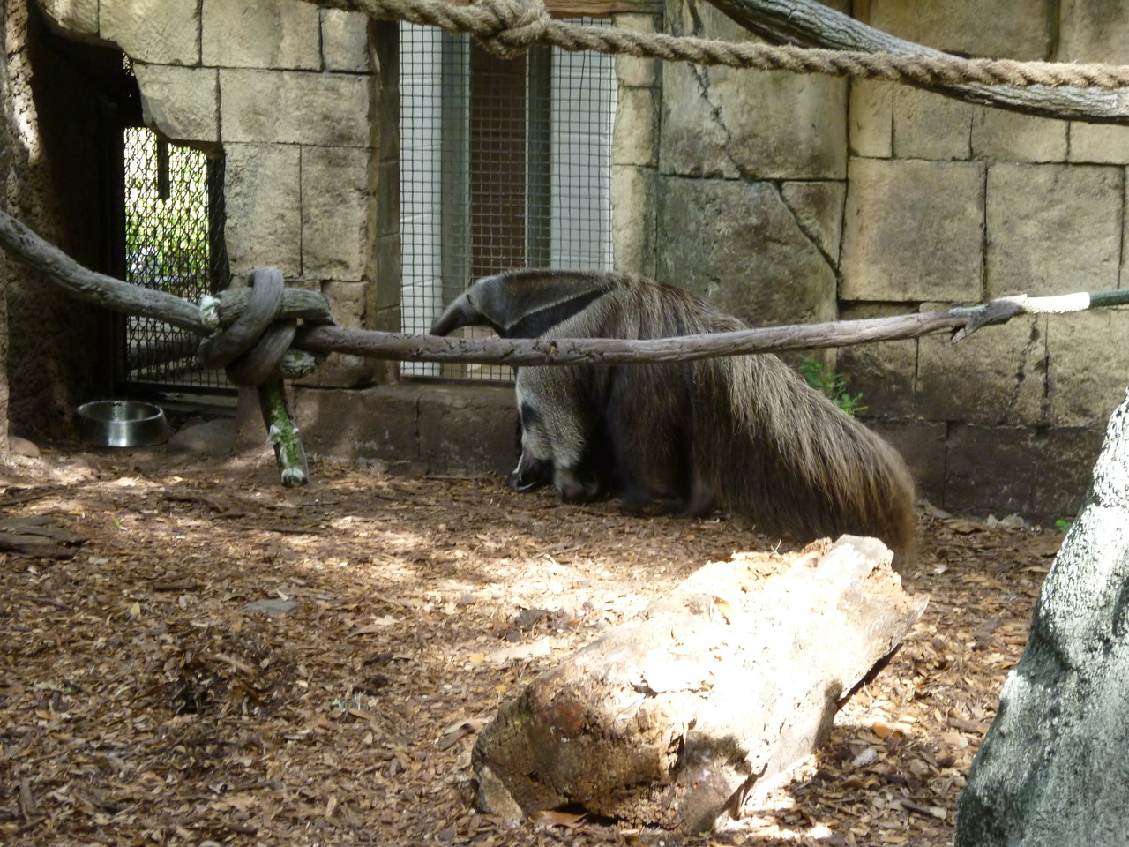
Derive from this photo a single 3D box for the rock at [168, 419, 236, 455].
[{"bbox_3d":[-0.913,0.026,7.605,0.205,0.075,0.160,0,12,0],"label":"rock"}]

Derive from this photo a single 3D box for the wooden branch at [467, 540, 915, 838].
[{"bbox_3d":[0.276,0.441,5.362,0.420,0.225,1.060,6,13,23],"label":"wooden branch"}]

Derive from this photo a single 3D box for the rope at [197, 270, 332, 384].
[{"bbox_3d":[-0.602,-0.194,5.950,0.255,0.225,0.170,0,12,0],"label":"rope"}]

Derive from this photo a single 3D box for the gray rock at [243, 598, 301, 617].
[{"bbox_3d":[-0.604,0.376,6.125,0.118,0.022,0.075,0,12,0],"label":"gray rock"}]

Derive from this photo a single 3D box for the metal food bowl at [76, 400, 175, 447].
[{"bbox_3d":[-1.149,-0.001,7.746,0.250,0.066,0.250,0,12,0],"label":"metal food bowl"}]

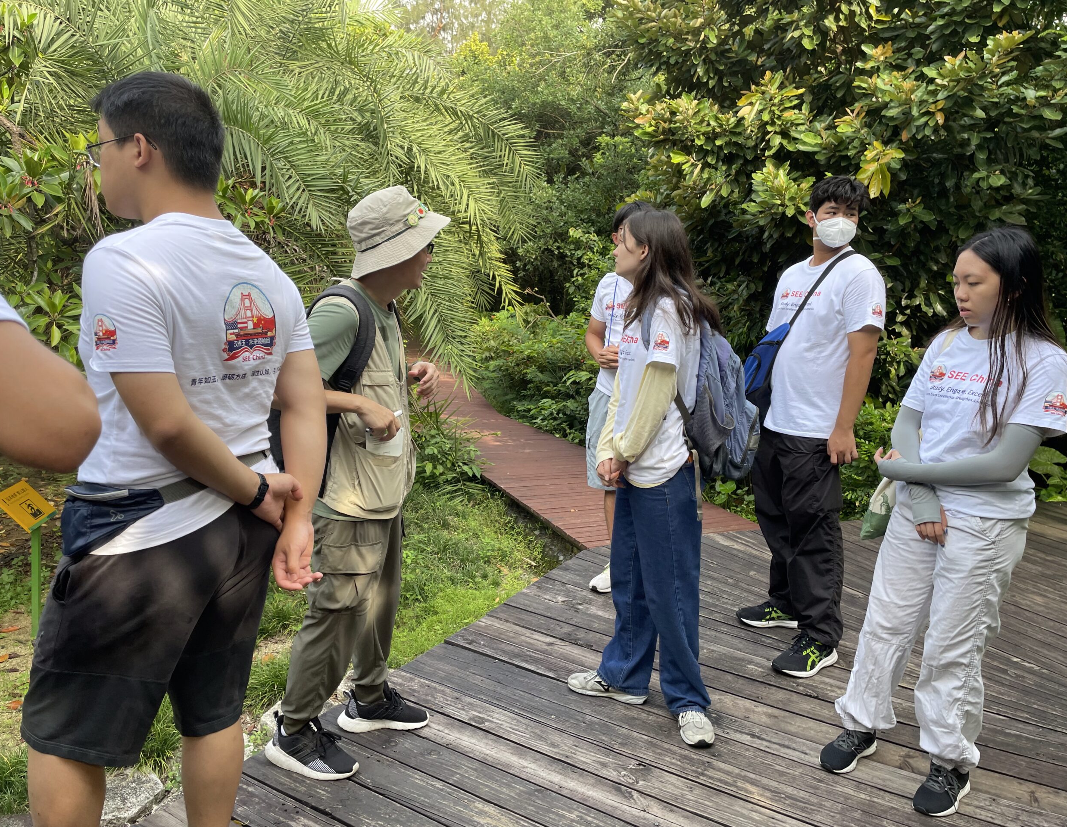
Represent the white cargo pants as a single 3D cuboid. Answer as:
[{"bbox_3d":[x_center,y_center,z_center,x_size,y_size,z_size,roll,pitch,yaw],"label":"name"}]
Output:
[{"bbox_3d":[1.177,0.592,2.496,0.310,0.880,0.420,-6,16,-40],"label":"white cargo pants"}]

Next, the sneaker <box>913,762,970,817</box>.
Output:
[{"bbox_3d":[1.223,1.091,2.465,0.267,0.107,0.100,-6,16,-42],"label":"sneaker"}]

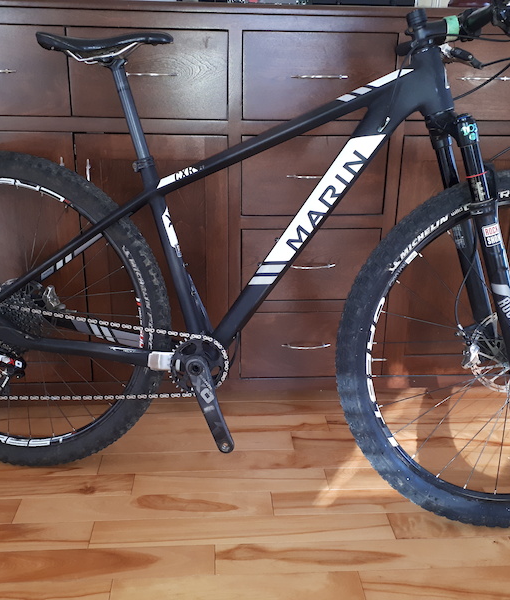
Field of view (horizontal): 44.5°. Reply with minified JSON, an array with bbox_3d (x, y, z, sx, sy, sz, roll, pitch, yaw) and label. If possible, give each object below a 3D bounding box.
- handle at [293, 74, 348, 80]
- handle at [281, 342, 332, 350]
[{"bbox_3d":[0.151,-0.515,1.441,0.133,0.011,0.029,-1,19,-4],"label":"handle"},{"bbox_3d":[0.138,0.123,1.659,0.133,0.011,0.029,-1,19,-4],"label":"handle"}]

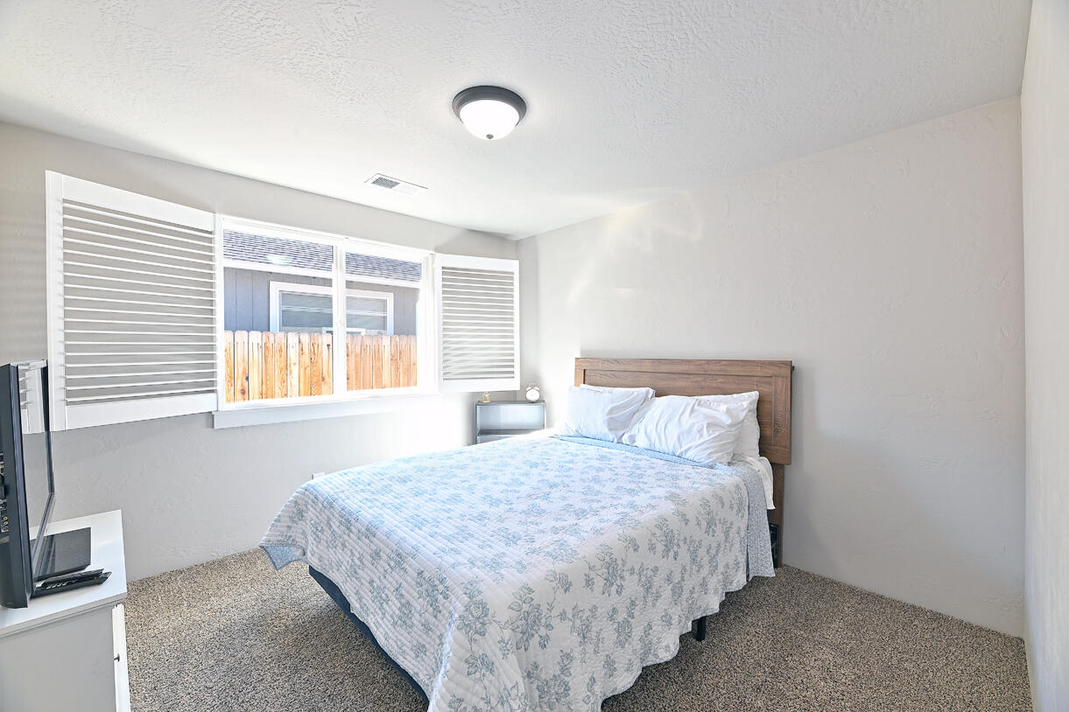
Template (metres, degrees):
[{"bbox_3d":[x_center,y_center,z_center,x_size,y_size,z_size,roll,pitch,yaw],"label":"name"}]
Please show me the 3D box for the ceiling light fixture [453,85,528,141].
[{"bbox_3d":[-0.207,-1.083,1.933,0.341,0.147,0.341,0,0,0],"label":"ceiling light fixture"}]

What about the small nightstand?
[{"bbox_3d":[-0.204,0.836,3.756,0.613,0.840,0.250,0,0,-1],"label":"small nightstand"}]

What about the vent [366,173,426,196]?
[{"bbox_3d":[-0.932,-1.147,2.822,0.354,0.020,0.200,0,0,-43],"label":"vent"}]

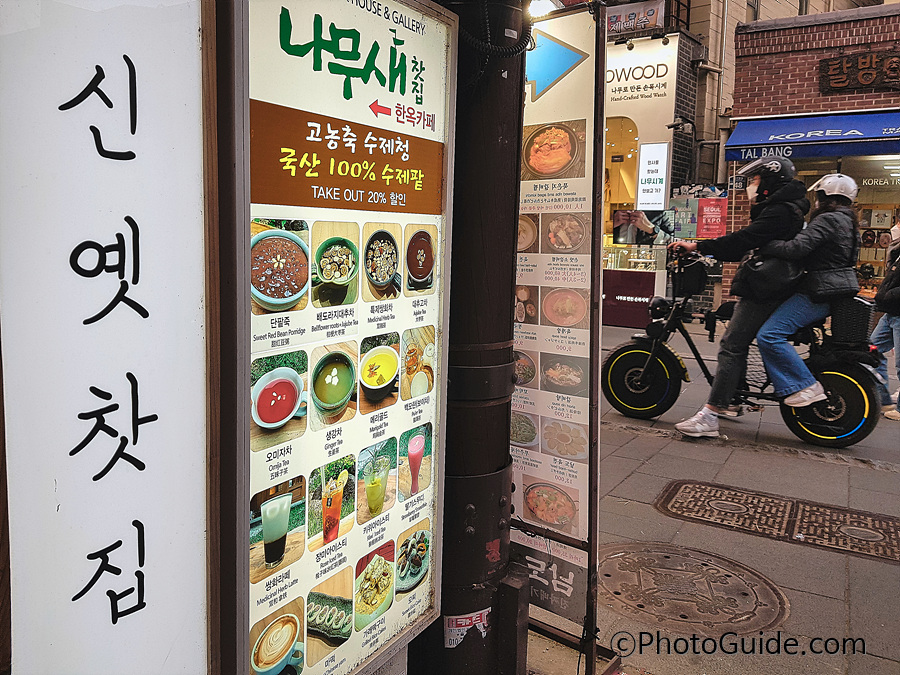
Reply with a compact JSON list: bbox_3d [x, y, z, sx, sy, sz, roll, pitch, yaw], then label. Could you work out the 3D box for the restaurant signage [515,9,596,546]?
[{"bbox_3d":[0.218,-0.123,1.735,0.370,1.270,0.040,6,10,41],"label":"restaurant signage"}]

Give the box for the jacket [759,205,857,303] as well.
[{"bbox_3d":[2.202,-0.524,4.157,0.540,0.560,0.500,5,9,26],"label":"jacket"}]

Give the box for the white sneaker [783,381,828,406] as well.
[{"bbox_3d":[2.146,0.342,4.082,0.265,0.115,0.100,-16,0,28],"label":"white sneaker"}]

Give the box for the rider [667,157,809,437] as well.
[{"bbox_3d":[1.842,-0.261,4.376,0.800,1.760,0.650,5,9,26],"label":"rider"}]

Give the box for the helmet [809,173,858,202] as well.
[{"bbox_3d":[2.299,-0.895,4.056,0.275,0.195,0.230,5,9,26],"label":"helmet"}]

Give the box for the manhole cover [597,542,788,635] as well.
[{"bbox_3d":[0.802,0.882,2.382,0.690,0.040,0.690,1,6,0],"label":"manhole cover"}]

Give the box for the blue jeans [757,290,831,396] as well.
[{"bbox_3d":[2.189,0.018,4.218,0.480,0.650,0.480,5,9,26],"label":"blue jeans"}]

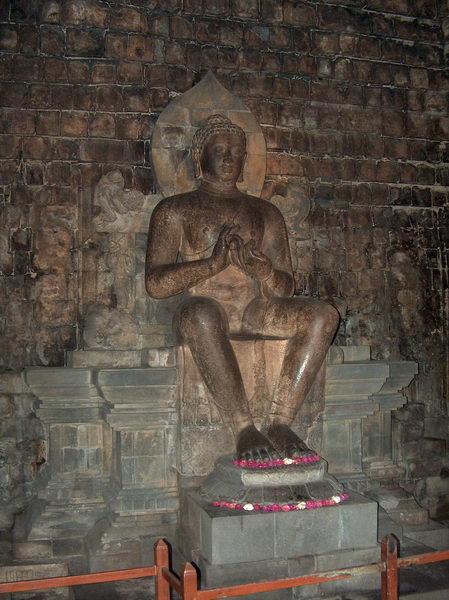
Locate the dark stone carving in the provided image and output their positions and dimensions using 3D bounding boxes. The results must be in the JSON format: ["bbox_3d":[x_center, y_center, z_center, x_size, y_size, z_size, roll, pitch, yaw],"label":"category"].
[{"bbox_3d":[0.120,-0.244,4.950,1.320,2.614,1.420,0,0,-18],"label":"dark stone carving"}]

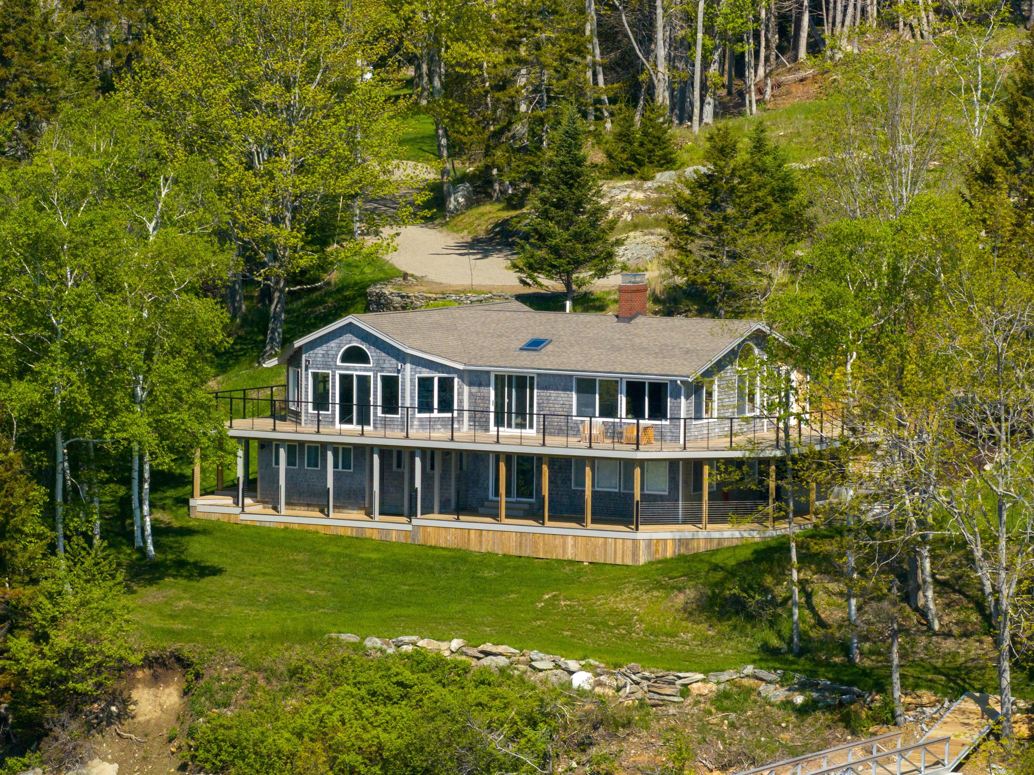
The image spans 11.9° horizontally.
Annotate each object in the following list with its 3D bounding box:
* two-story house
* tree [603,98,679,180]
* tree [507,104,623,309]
[{"bbox_3d":[0.462,0.786,175.398,20.900,8.900,13.400,3,5,30],"label":"two-story house"},{"bbox_3d":[5.311,-10.658,213.000,3.159,3.471,3.001,0,4,0],"label":"tree"},{"bbox_3d":[1.871,-6.905,193.000,4.277,8.020,4.277,0,4,0],"label":"tree"}]

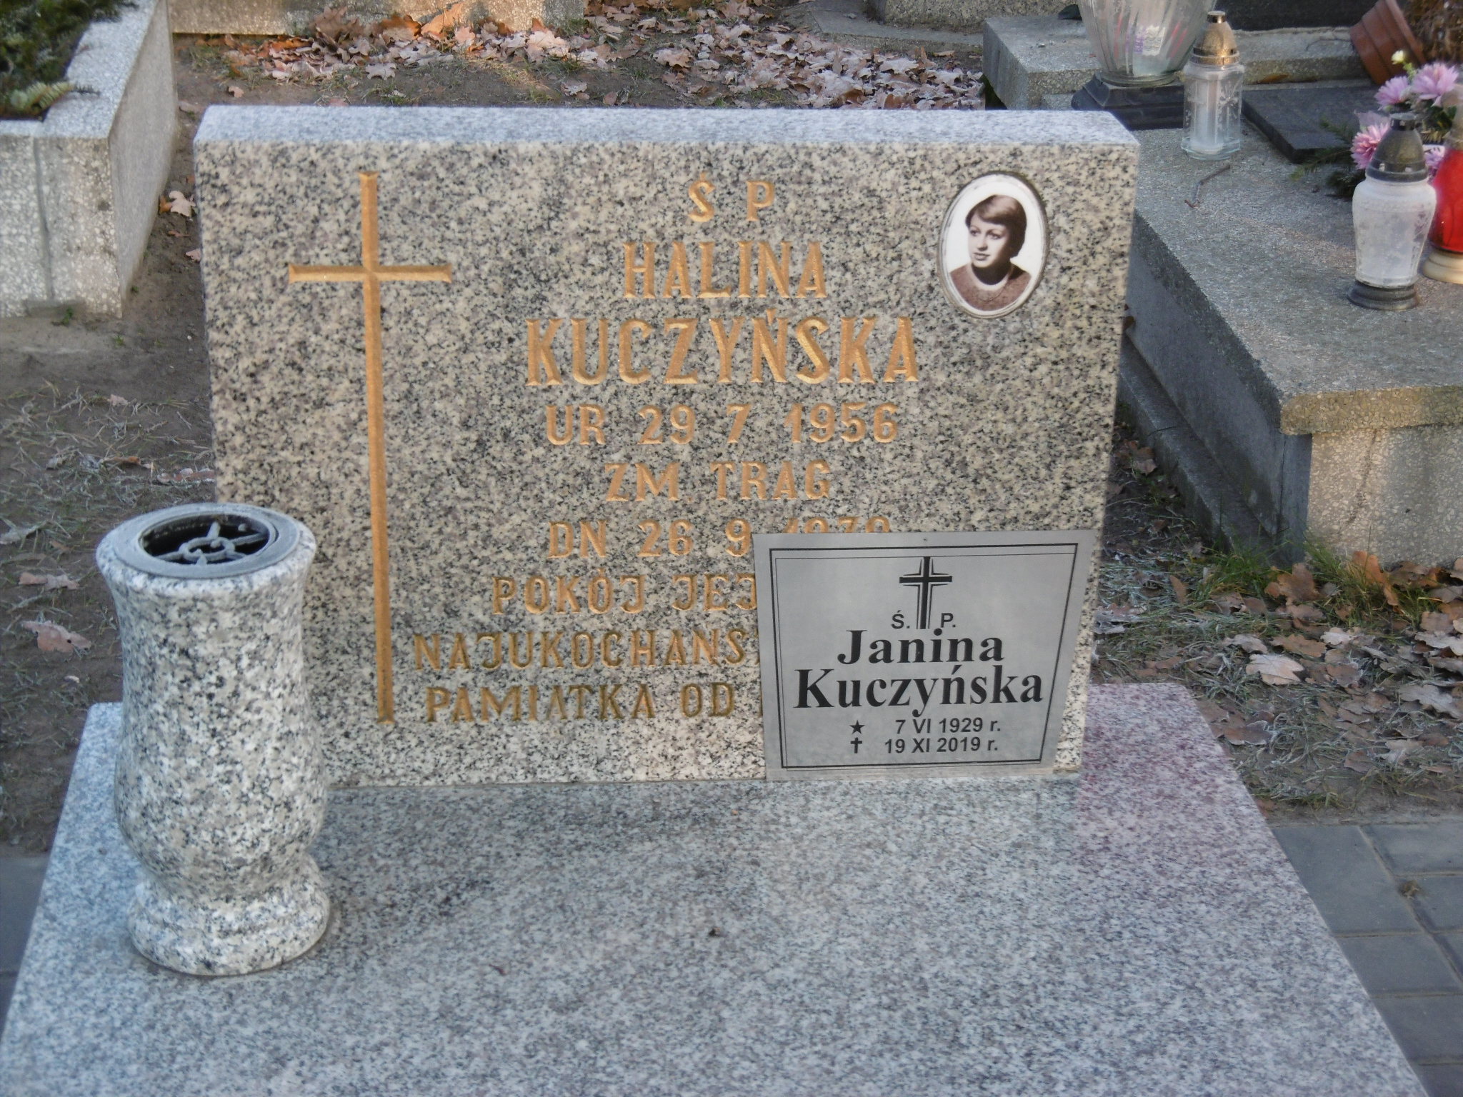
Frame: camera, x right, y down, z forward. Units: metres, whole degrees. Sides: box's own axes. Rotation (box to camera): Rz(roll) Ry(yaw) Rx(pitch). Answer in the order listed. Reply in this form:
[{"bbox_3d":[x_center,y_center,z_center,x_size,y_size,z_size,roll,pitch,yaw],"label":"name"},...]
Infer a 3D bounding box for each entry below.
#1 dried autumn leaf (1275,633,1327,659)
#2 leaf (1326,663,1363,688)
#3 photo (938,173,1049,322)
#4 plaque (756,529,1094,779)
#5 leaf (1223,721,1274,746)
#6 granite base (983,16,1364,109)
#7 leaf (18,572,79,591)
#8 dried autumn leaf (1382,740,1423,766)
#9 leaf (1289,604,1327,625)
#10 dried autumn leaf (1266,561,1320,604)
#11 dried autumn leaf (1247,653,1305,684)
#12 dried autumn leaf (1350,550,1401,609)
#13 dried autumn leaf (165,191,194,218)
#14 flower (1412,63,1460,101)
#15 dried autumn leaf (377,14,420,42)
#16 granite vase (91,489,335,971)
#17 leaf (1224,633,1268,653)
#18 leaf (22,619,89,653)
[{"bbox_3d":[0.595,0.101,3.000,0.051,0.014,0.040,-1,22,-5],"label":"dried autumn leaf"},{"bbox_3d":[0.625,0.130,2.931,0.037,0.013,0.036,-1,22,-5],"label":"leaf"},{"bbox_3d":[0.213,-0.244,2.337,0.090,0.122,0.012,-1,22,-7],"label":"photo"},{"bbox_3d":[0.150,0.088,2.328,0.273,0.224,0.005,0,25,-5],"label":"plaque"},{"bbox_3d":[0.494,0.177,2.735,0.048,0.016,0.040,-4,22,-14],"label":"leaf"},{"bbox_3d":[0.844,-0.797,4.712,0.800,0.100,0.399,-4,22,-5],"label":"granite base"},{"bbox_3d":[-0.713,0.035,3.005,0.062,0.016,0.030,0,22,-4],"label":"leaf"},{"bbox_3d":[0.632,0.192,2.709,0.038,0.015,0.045,10,23,19],"label":"dried autumn leaf"},{"bbox_3d":[0.603,0.067,3.014,0.040,0.015,0.033,3,22,2],"label":"leaf"},{"bbox_3d":[0.613,0.037,3.138,0.055,0.037,0.032,-1,22,-5],"label":"dried autumn leaf"},{"bbox_3d":[0.544,0.121,2.873,0.058,0.016,0.056,8,22,16],"label":"dried autumn leaf"},{"bbox_3d":[0.700,0.034,3.127,0.049,0.055,0.030,-1,22,-5],"label":"dried autumn leaf"},{"bbox_3d":[-0.847,-0.529,4.413,0.050,0.030,0.065,-2,22,-11],"label":"dried autumn leaf"},{"bbox_3d":[0.999,-0.664,4.080,0.060,0.050,0.056,-1,22,-5],"label":"flower"},{"bbox_3d":[-0.647,-1.008,5.568,0.088,0.045,0.065,-1,22,-6],"label":"dried autumn leaf"},{"bbox_3d":[-0.372,0.134,2.088,0.156,0.300,0.156,-1,22,-5],"label":"granite vase"},{"bbox_3d":[0.538,0.099,3.002,0.045,0.012,0.026,-1,22,-5],"label":"leaf"},{"bbox_3d":[-0.674,0.089,2.867,0.078,0.018,0.045,20,28,38],"label":"leaf"}]

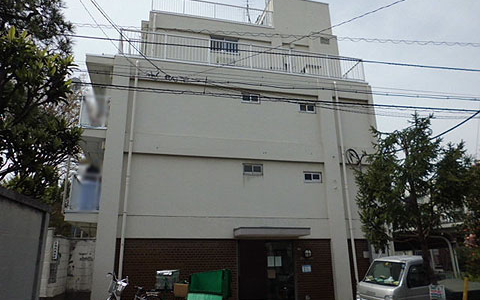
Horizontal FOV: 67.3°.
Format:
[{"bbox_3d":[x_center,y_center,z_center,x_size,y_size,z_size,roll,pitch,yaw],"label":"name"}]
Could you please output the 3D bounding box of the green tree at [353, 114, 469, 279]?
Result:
[{"bbox_3d":[4.510,1.367,9.392,2.800,5.000,2.700,-9,-20,24],"label":"green tree"}]

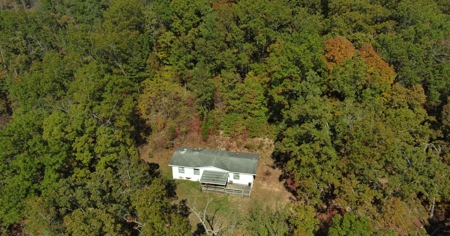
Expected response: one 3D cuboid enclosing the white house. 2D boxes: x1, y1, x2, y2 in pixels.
[{"bbox_3d":[-1.653,8.755,67.738,15.661,3.844,7.403,5,24,9],"label":"white house"}]

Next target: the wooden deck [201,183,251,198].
[{"bbox_3d":[0.422,12.053,63.371,8.200,1.450,2.850,5,24,9],"label":"wooden deck"}]

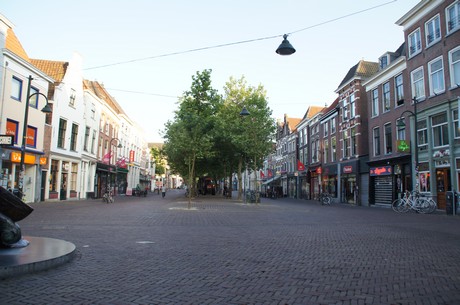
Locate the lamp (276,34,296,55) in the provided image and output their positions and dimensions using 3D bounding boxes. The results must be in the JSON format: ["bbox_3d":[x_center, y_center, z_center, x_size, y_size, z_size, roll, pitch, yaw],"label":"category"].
[{"bbox_3d":[1.385,-2.657,8.500,0.500,0.450,0.500,1,-6,0],"label":"lamp"}]

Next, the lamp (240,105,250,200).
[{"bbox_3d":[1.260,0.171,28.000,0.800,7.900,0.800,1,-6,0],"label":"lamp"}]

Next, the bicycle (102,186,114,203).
[{"bbox_3d":[-9.854,3.469,28.000,0.600,1.120,1.750,-1,-6,17],"label":"bicycle"}]

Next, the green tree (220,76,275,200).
[{"bbox_3d":[1.720,-1.165,36.000,5.800,12.600,5.800,1,-6,0],"label":"green tree"}]

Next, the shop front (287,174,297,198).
[{"bbox_3d":[8.873,4.948,50.000,0.700,3.500,5.200,1,-6,-4],"label":"shop front"}]

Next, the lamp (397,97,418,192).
[{"bbox_3d":[9.150,0.096,17.800,1.150,5.900,0.500,1,-6,-5],"label":"lamp"}]

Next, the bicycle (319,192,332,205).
[{"bbox_3d":[8.308,4.013,30.000,1.750,1.100,0.600,-4,-8,37],"label":"bicycle"}]

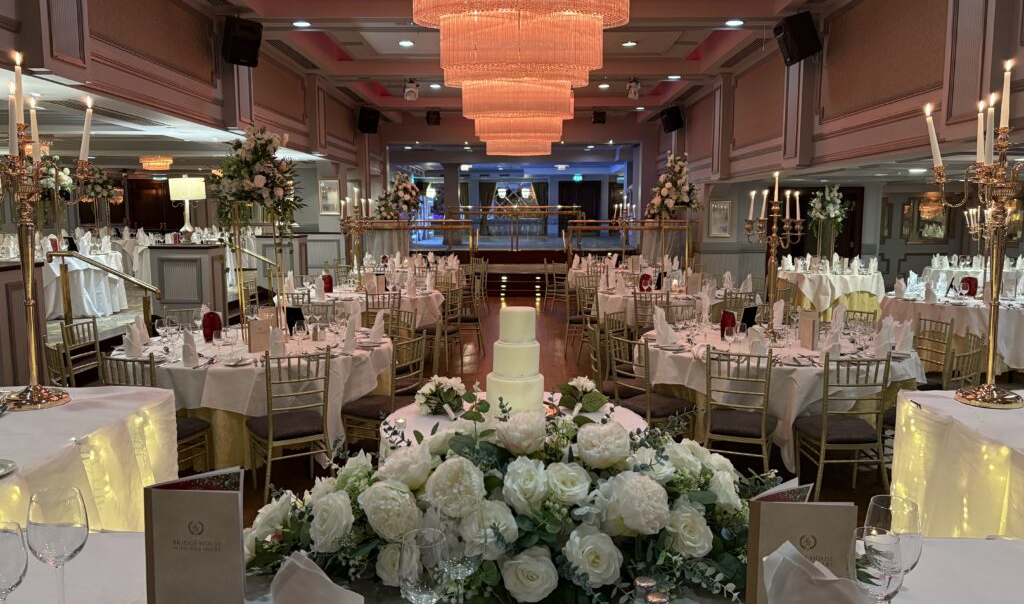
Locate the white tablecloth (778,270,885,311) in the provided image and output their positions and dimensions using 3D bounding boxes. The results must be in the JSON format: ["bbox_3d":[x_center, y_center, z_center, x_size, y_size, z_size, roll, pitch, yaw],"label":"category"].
[{"bbox_3d":[5.035,-0.222,12.205,1.600,0.540,1.600,3,7,22],"label":"white tablecloth"}]

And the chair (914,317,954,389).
[{"bbox_3d":[2.895,0.565,5.605,0.440,0.920,0.410,-1,7,-8],"label":"chair"}]

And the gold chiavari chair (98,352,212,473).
[{"bbox_3d":[-2.011,0.709,4.366,0.410,0.920,0.440,2,7,19],"label":"gold chiavari chair"}]

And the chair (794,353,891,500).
[{"bbox_3d":[1.839,0.710,4.345,0.410,0.920,0.440,0,7,-1],"label":"chair"}]

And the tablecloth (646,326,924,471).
[{"bbox_3d":[1.827,0.603,5.455,1.930,0.660,1.930,0,7,1],"label":"tablecloth"}]

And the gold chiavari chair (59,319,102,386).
[{"bbox_3d":[-3.038,0.590,5.786,0.440,0.920,0.400,1,7,6],"label":"gold chiavari chair"}]

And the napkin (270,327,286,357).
[{"bbox_3d":[-1.458,0.264,4.782,0.098,0.215,0.110,-3,7,-25],"label":"napkin"}]

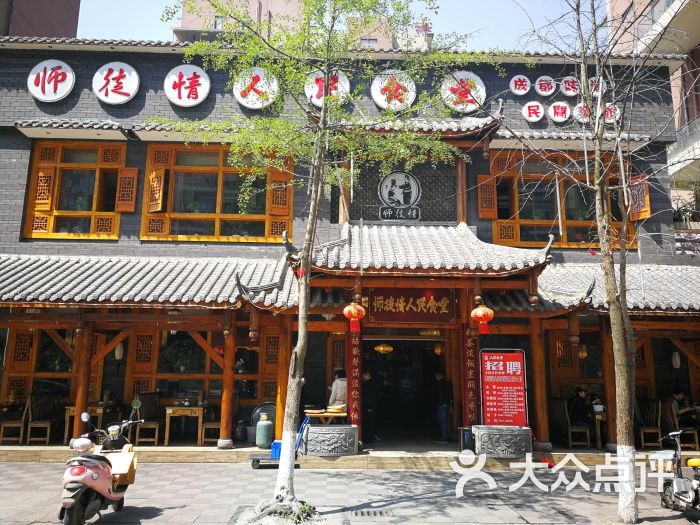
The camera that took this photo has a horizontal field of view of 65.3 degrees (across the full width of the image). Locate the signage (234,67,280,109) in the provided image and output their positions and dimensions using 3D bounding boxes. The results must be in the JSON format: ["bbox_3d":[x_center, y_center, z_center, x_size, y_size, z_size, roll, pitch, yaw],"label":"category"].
[{"bbox_3d":[-2.314,-4.284,13.515,1.123,1.123,0.120,1,-11,-2],"label":"signage"}]

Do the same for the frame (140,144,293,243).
[{"bbox_3d":[-3.207,-1.722,13.356,3.629,2.486,0.160,1,-11,-2],"label":"frame"}]

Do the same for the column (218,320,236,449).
[{"bbox_3d":[-2.449,2.408,11.040,0.294,2.550,0.294,1,-11,-2],"label":"column"}]

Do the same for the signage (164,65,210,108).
[{"bbox_3d":[-4.004,-4.335,13.484,1.111,1.120,0.110,1,-11,-2],"label":"signage"}]

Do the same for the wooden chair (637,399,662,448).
[{"bbox_3d":[6.440,3.486,11.903,0.500,1.020,0.450,1,-11,-2],"label":"wooden chair"}]

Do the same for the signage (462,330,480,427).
[{"bbox_3d":[2.489,2.318,11.163,0.330,2.030,0.090,1,-11,-2],"label":"signage"}]

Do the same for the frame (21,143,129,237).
[{"bbox_3d":[-6.557,-1.736,13.096,2.206,2.421,0.160,1,-11,-2],"label":"frame"}]

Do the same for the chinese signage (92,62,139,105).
[{"bbox_3d":[-5.746,-4.383,13.440,1.112,1.114,0.110,1,-11,-2],"label":"chinese signage"}]

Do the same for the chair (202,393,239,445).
[{"bbox_3d":[-2.844,3.391,11.859,0.520,1.020,0.450,1,-11,-2],"label":"chair"}]

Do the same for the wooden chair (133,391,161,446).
[{"bbox_3d":[-4.236,3.320,11.637,0.500,1.050,0.450,1,-11,-2],"label":"wooden chair"}]

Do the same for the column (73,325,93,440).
[{"bbox_3d":[-5.227,2.322,10.668,0.230,2.214,0.230,1,-11,-2],"label":"column"}]

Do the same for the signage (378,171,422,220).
[{"bbox_3d":[1.244,-1.688,13.710,1.060,1.300,0.060,1,-11,-2],"label":"signage"}]

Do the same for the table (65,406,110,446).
[{"bbox_3d":[-5.606,3.489,11.788,0.790,0.750,0.780,1,-11,-2],"label":"table"}]

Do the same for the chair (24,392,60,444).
[{"bbox_3d":[-6.166,3.144,11.052,0.561,0.964,0.460,1,-11,-2],"label":"chair"}]

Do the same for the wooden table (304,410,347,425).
[{"bbox_3d":[-0.477,3.459,11.191,0.850,0.680,0.650,1,-11,-2],"label":"wooden table"}]

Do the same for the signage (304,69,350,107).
[{"bbox_3d":[-0.558,-4.290,13.582,1.133,1.133,0.120,1,-11,-2],"label":"signage"}]

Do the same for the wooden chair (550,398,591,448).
[{"bbox_3d":[4.593,3.359,11.343,0.520,0.960,0.450,2,-11,-7],"label":"wooden chair"}]

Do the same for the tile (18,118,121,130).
[{"bbox_3d":[-6.744,-3.329,13.183,2.540,0.340,0.420,1,-11,-2],"label":"tile"}]

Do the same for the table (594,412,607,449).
[{"bbox_3d":[5.233,3.442,11.380,0.752,0.714,1.200,1,-11,-2],"label":"table"}]

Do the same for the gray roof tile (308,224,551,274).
[{"bbox_3d":[1.358,-0.390,11.957,5.086,1.646,2.558,1,-11,-2],"label":"gray roof tile"}]

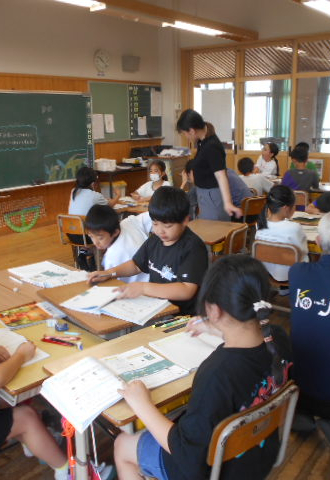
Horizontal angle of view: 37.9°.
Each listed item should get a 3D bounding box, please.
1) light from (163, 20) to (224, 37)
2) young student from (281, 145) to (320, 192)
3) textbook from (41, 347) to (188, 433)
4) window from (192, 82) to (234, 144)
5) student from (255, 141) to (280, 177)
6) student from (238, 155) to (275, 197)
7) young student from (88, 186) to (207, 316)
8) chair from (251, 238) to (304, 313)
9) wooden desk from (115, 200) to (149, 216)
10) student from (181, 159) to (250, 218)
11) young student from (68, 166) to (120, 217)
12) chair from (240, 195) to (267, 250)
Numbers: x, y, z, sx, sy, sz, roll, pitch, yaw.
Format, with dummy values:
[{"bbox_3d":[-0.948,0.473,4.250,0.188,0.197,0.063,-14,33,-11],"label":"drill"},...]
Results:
[{"bbox_3d":[0.426,-2.934,6.656,0.220,0.100,1.220,9,18,36],"label":"light"},{"bbox_3d":[1.416,-0.401,4.955,0.420,1.165,0.620,5,16,23],"label":"young student"},{"bbox_3d":[-0.165,0.429,1.524,0.408,0.061,0.265,-13,19,-39],"label":"textbook"},{"bbox_3d":[0.838,-2.136,8.306,0.880,1.130,0.060,10,18,38],"label":"window"},{"bbox_3d":[1.400,-0.765,6.622,0.520,1.120,0.400,-10,16,-30],"label":"student"},{"bbox_3d":[0.938,-0.357,5.083,0.420,1.035,0.620,6,16,25],"label":"student"},{"bbox_3d":[-0.047,0.324,2.354,0.640,1.155,0.480,-12,18,-35],"label":"young student"},{"bbox_3d":[0.860,0.292,3.400,0.370,0.680,0.440,8,17,32],"label":"chair"},{"bbox_3d":[-0.209,0.015,4.505,0.610,0.660,0.420,2,15,12],"label":"wooden desk"},{"bbox_3d":[0.513,-0.251,4.755,0.765,1.071,0.428,7,17,30],"label":"student"},{"bbox_3d":[-0.545,-0.094,4.232,0.428,1.081,0.673,12,19,41],"label":"young student"},{"bbox_3d":[0.751,-0.093,4.699,0.370,0.730,0.450,-10,17,-29],"label":"chair"}]

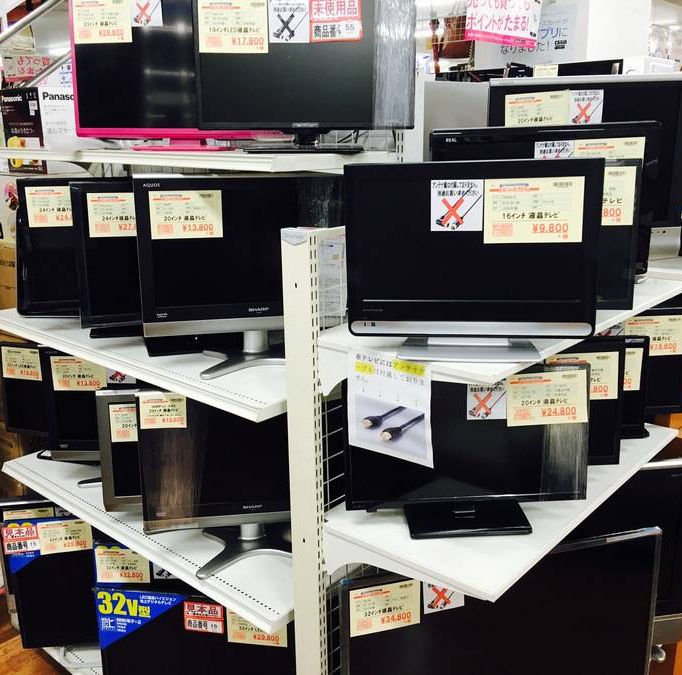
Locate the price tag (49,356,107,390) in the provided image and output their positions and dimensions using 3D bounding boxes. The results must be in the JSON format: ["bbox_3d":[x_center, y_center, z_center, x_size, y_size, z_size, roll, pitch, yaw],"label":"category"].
[{"bbox_3d":[-0.730,0.101,2.110,0.153,0.100,0.005,-1,16,1],"label":"price tag"}]

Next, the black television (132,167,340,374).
[{"bbox_3d":[-0.184,-0.142,1.660,0.493,0.415,0.210,-3,16,-9],"label":"black television"}]

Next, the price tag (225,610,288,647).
[{"bbox_3d":[-0.216,0.749,1.950,0.153,0.100,0.005,1,16,7],"label":"price tag"}]

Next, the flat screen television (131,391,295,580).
[{"bbox_3d":[-0.216,0.312,1.801,0.490,0.430,0.230,-2,16,-6],"label":"flat screen television"}]

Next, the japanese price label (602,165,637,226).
[{"bbox_3d":[0.422,-0.238,1.280,0.153,0.100,0.005,-2,16,-5],"label":"japanese price label"}]

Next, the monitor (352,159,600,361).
[{"bbox_3d":[0.206,-0.134,1.240,0.390,0.309,0.170,-1,16,0],"label":"monitor"}]

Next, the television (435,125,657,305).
[{"bbox_3d":[0.437,-0.275,1.650,0.485,0.360,0.180,0,16,2],"label":"television"}]

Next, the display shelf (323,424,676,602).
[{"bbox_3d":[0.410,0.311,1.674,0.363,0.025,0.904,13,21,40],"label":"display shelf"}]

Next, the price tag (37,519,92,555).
[{"bbox_3d":[-0.812,0.590,2.225,0.148,0.102,0.008,-3,16,-9],"label":"price tag"}]

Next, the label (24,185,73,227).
[{"bbox_3d":[-0.716,-0.329,1.900,0.153,0.100,0.005,-2,16,-3],"label":"label"}]

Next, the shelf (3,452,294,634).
[{"bbox_3d":[-0.444,0.464,2.131,1.202,0.034,0.447,13,21,40],"label":"shelf"}]

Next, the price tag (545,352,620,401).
[{"bbox_3d":[0.491,0.081,1.535,0.148,0.102,0.008,-2,16,-4],"label":"price tag"}]

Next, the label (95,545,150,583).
[{"bbox_3d":[-0.602,0.633,2.085,0.148,0.102,0.008,0,16,1],"label":"label"}]

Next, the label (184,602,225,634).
[{"bbox_3d":[-0.342,0.700,1.885,0.100,0.080,0.008,1,16,7],"label":"label"}]

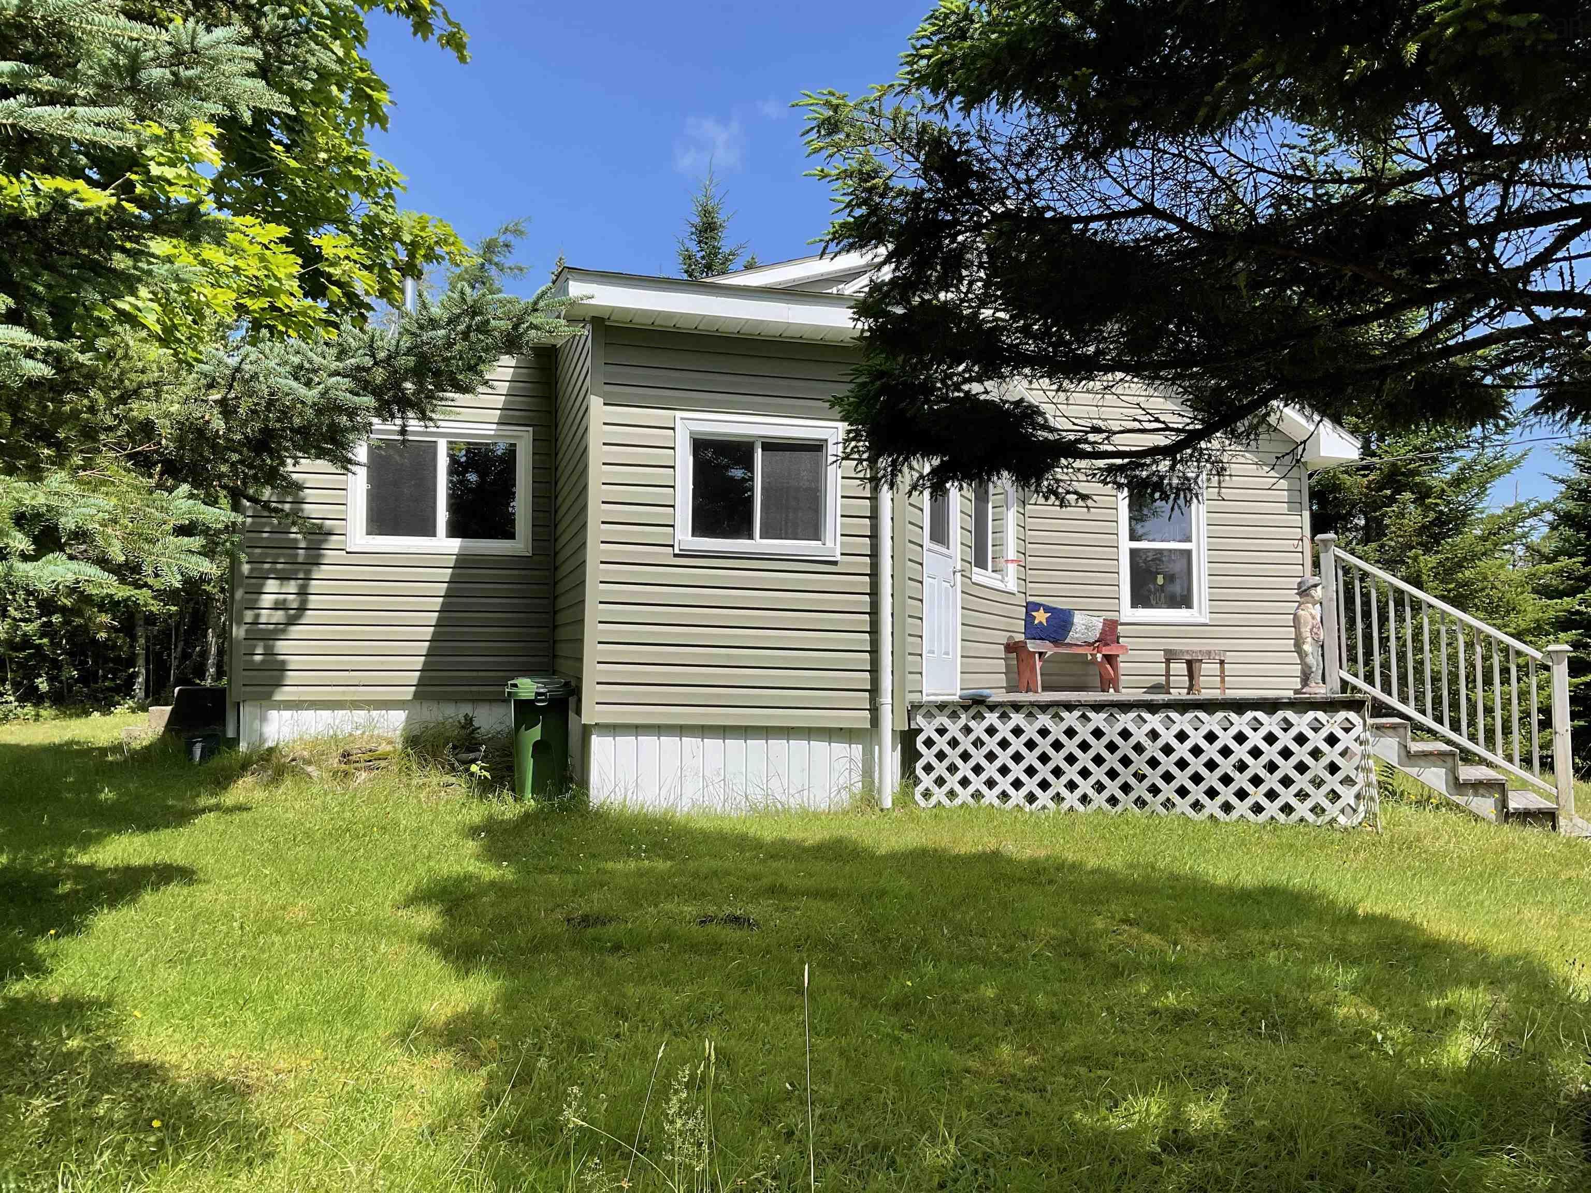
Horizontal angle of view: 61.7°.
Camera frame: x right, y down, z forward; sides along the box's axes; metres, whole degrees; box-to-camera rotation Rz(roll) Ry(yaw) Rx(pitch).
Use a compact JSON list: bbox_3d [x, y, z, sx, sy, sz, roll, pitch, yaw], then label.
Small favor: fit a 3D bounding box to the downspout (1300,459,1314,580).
[{"bbox_3d":[4.734,-0.180,12.327,0.085,2.150,0.085,1,-3,-17],"label":"downspout"}]

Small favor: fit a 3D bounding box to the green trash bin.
[{"bbox_3d":[-1.523,0.845,7.944,0.410,0.740,0.440,1,-3,-11],"label":"green trash bin"}]

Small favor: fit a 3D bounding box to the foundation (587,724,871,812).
[{"bbox_3d":[-0.351,1.012,7.780,1.703,0.509,0.120,1,-3,-12],"label":"foundation"}]

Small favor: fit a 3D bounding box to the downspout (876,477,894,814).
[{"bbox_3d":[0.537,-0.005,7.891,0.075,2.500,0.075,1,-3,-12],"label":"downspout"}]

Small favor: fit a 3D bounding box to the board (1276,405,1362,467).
[{"bbox_3d":[4.779,-1.474,12.226,0.800,0.513,0.300,1,-3,-17],"label":"board"}]

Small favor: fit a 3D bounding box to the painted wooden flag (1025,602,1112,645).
[{"bbox_3d":[2.320,0.230,11.180,1.000,0.330,0.130,3,-4,-32],"label":"painted wooden flag"}]

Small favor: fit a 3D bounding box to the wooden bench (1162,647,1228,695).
[{"bbox_3d":[3.432,0.658,11.431,0.380,0.390,0.380,2,-4,-34],"label":"wooden bench"}]

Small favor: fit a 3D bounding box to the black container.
[{"bbox_3d":[-4.178,1.054,9.375,0.240,0.220,0.240,1,-3,-17],"label":"black container"}]

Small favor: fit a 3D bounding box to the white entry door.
[{"bbox_3d":[0.984,-0.358,8.915,0.100,2.080,0.900,-1,-4,21],"label":"white entry door"}]

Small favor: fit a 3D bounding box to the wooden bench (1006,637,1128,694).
[{"bbox_3d":[2.251,0.597,10.973,1.319,0.431,0.274,3,-4,-42],"label":"wooden bench"}]

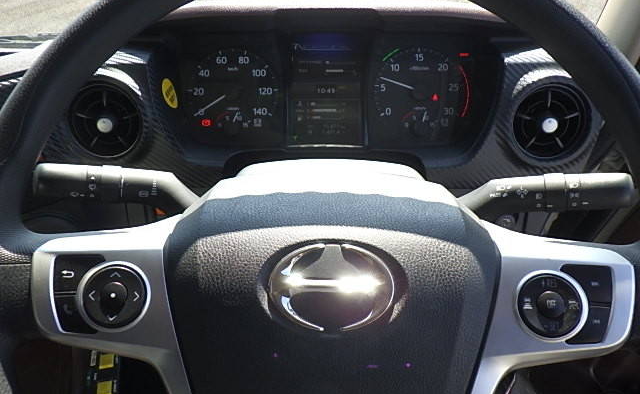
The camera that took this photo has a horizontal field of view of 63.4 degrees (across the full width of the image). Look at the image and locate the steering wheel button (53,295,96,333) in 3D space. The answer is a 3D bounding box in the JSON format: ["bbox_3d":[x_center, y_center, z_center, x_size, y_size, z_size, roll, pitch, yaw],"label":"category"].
[{"bbox_3d":[-0.151,0.072,0.319,0.025,0.009,0.023,0,80,0],"label":"steering wheel button"}]

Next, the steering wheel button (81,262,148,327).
[{"bbox_3d":[-0.128,0.062,0.321,0.040,0.011,0.039,0,80,0],"label":"steering wheel button"}]

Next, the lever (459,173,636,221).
[{"bbox_3d":[0.160,0.001,0.374,0.126,0.034,0.036,0,80,5],"label":"lever"}]

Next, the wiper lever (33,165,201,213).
[{"bbox_3d":[-0.144,-0.005,0.373,0.120,0.034,0.037,0,80,-5],"label":"wiper lever"}]

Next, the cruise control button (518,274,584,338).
[{"bbox_3d":[0.143,0.067,0.321,0.040,0.011,0.039,0,80,0],"label":"cruise control button"}]

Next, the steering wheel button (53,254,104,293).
[{"bbox_3d":[-0.150,0.047,0.321,0.031,0.009,0.024,0,80,0],"label":"steering wheel button"}]

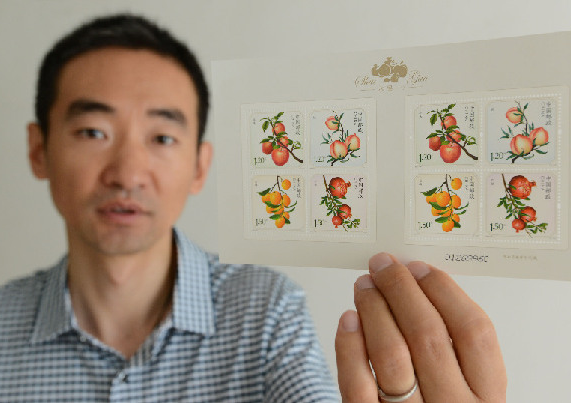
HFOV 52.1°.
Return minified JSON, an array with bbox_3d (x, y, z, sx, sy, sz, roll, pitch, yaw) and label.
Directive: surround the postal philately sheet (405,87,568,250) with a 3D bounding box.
[{"bbox_3d":[0.093,-0.015,0.274,0.073,0.073,0.005,0,1,20],"label":"postal philately sheet"}]

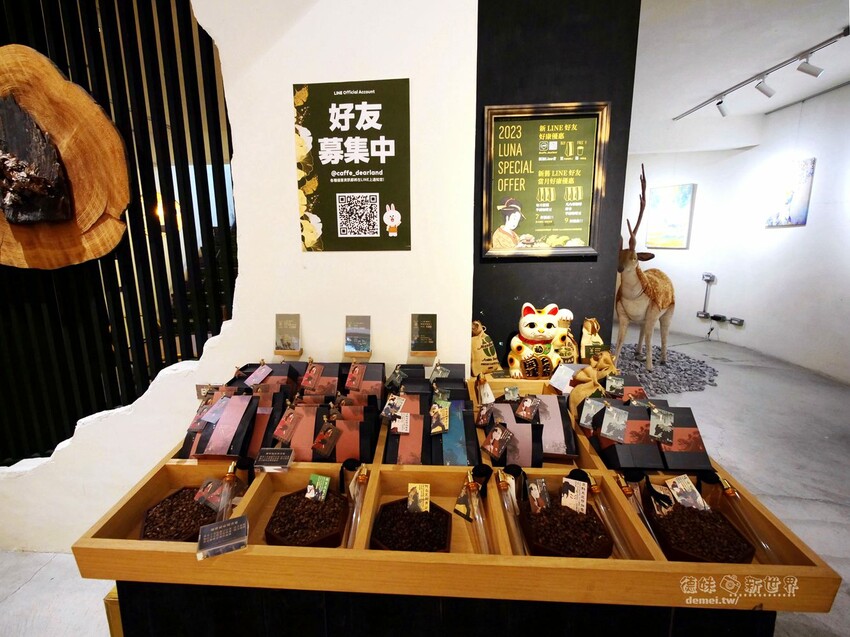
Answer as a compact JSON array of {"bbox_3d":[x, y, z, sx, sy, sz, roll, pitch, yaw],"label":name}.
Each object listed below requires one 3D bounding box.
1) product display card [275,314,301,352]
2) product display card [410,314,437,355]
[{"bbox_3d":[-0.538,0.055,1.352,0.097,0.143,0.010,0,3,5],"label":"product display card"},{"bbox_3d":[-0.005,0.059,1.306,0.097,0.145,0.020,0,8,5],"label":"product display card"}]

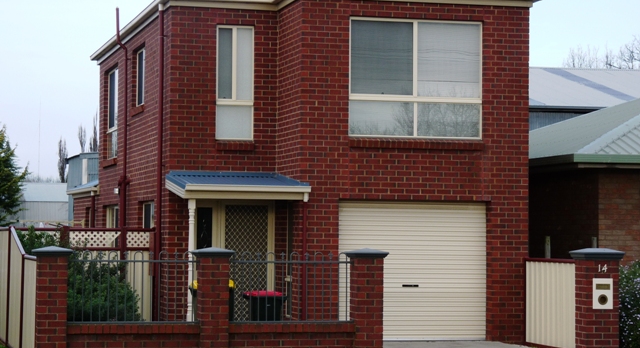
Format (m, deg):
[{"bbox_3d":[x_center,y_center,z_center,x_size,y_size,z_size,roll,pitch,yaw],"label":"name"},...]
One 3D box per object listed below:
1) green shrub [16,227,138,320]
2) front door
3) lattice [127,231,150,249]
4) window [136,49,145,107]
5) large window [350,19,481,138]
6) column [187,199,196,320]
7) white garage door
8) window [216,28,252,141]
[{"bbox_3d":[-3.479,1.608,24.137,1.750,1.630,1.500,1,-2,-14],"label":"green shrub"},{"bbox_3d":[-1.337,1.462,26.355,1.270,2.080,0.100,1,-2,-14],"label":"front door"},{"bbox_3d":[-2.932,1.073,27.331,0.390,0.280,0.040,1,-2,-14],"label":"lattice"},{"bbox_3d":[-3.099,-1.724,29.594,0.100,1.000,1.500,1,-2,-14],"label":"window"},{"bbox_3d":[1.461,-1.432,25.524,2.090,1.790,0.100,1,-2,-14],"label":"large window"},{"bbox_3d":[-1.885,1.408,24.540,0.100,2.090,0.100,1,-2,-14],"label":"column"},{"bbox_3d":[1.385,1.474,25.558,2.400,2.110,0.100,1,-2,-14],"label":"white garage door"},{"bbox_3d":[-1.332,-1.422,26.416,0.600,1.790,0.100,1,-2,-14],"label":"window"}]

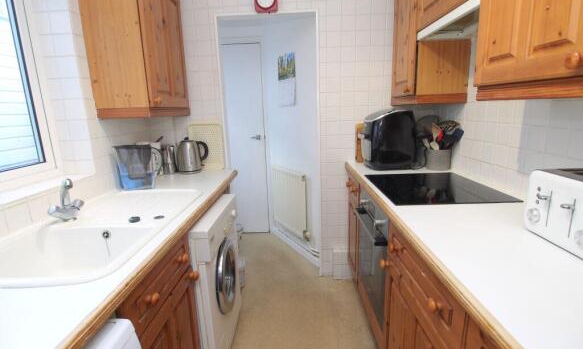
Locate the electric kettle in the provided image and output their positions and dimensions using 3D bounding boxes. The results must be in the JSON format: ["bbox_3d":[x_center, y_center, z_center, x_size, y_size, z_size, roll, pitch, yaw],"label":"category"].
[{"bbox_3d":[-0.696,-0.133,2.131,0.208,0.234,0.160,-4,12,-8],"label":"electric kettle"}]

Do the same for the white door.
[{"bbox_3d":[-0.641,-0.315,3.179,0.740,1.957,0.045,-2,12,1],"label":"white door"}]

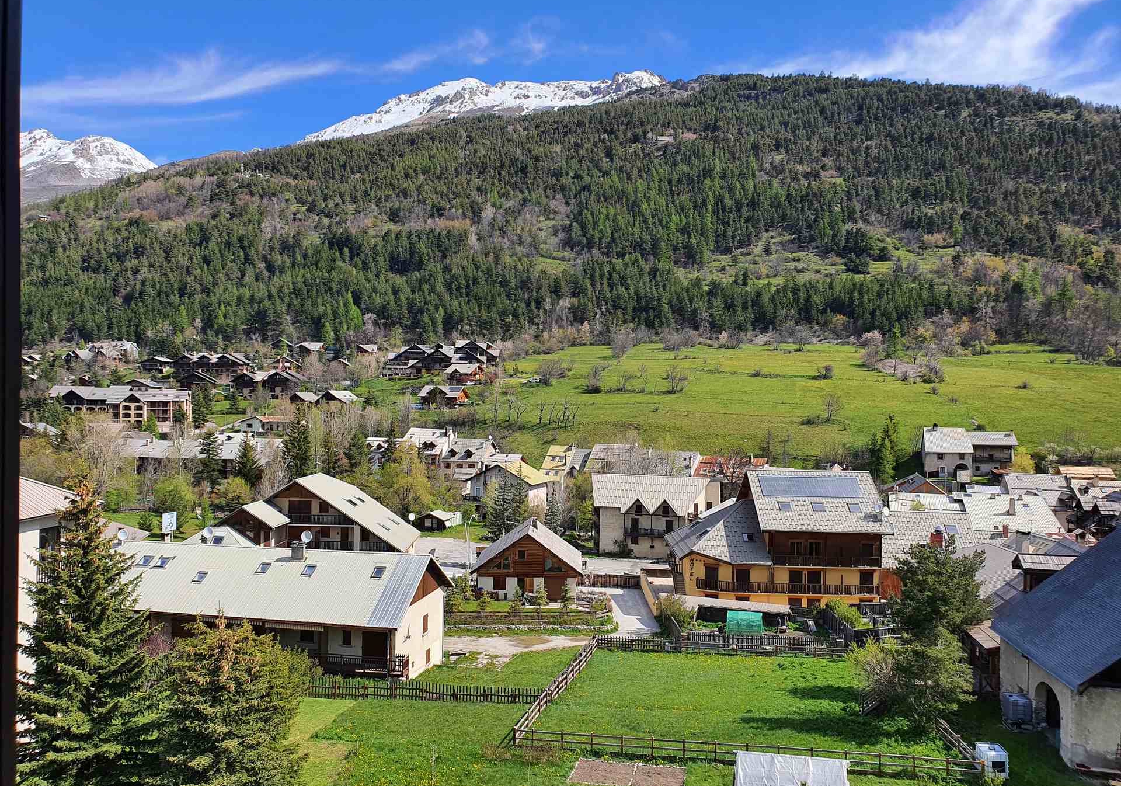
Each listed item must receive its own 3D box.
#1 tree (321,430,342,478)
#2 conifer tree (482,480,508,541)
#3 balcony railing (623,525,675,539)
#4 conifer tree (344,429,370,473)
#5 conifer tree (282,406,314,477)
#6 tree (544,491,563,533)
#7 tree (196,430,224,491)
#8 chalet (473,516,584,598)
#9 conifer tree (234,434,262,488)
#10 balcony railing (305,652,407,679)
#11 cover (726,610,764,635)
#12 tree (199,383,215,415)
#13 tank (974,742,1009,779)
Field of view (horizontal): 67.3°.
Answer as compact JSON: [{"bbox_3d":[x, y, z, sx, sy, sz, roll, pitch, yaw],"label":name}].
[{"bbox_3d":[-60.499,16.972,222.000,5.200,14.320,5.200,1,-1,0],"label":"tree"},{"bbox_3d":[-10.331,19.238,137.000,4.600,10.120,4.600,1,-1,0],"label":"conifer tree"},{"bbox_3d":[11.232,17.159,103.209,6.800,1.050,1.150,1,0,14],"label":"balcony railing"},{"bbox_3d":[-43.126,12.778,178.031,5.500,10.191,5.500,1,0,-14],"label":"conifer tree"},{"bbox_3d":[-44.360,9.828,142.048,5.600,15.966,5.600,1,0,-17],"label":"conifer tree"},{"bbox_3d":[-1.077,19.665,138.000,3.200,7.610,3.200,1,-1,0],"label":"tree"},{"bbox_3d":[-88.315,17.200,212.000,6.300,15.660,6.300,1,-1,0],"label":"tree"},{"bbox_3d":[-3.160,17.423,89.574,11.000,6.900,13.000,1,-1,1],"label":"chalet"},{"bbox_3d":[-57.638,12.902,155.031,5.300,10.488,5.300,1,0,-20],"label":"conifer tree"},{"bbox_3d":[-13.018,17.214,54.186,6.500,1.130,1.200,1,0,10],"label":"balcony railing"},{"bbox_3d":[16.165,20.032,73.684,3.000,1.950,1.350,1,-1,11],"label":"cover"},{"bbox_3d":[-125.160,2.171,298.034,5.600,11.472,5.600,1,0,-23],"label":"tree"},{"bbox_3d":[19.311,16.475,37.700,1.000,1.150,1.200,1,-1,6],"label":"tank"}]

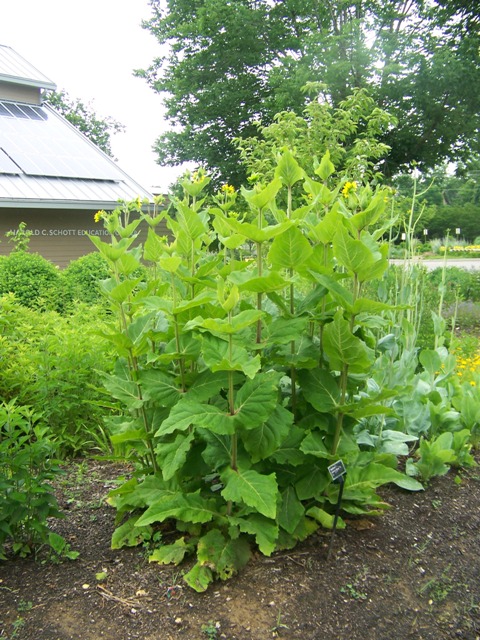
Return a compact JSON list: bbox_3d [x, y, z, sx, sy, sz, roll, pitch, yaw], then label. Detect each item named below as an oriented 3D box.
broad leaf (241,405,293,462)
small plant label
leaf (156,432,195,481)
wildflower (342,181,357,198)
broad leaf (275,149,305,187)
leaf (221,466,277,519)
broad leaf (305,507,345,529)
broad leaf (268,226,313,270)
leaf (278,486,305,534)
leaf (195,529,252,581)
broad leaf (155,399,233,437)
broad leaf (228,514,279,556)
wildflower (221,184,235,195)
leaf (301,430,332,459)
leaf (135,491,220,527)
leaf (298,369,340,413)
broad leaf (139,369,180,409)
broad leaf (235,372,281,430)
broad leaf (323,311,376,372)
[{"bbox_3d":[0.138,0.609,3.500,0.260,0.344,0.090,14,-27,0],"label":"broad leaf"},{"bbox_3d":[0.451,0.694,2.992,0.099,0.060,0.010,-17,-9,-42],"label":"small plant label"},{"bbox_3d":[-0.351,0.731,3.466,0.170,0.296,0.080,35,-36,-7],"label":"leaf"},{"bbox_3d":[0.556,-0.663,3.285,0.035,0.075,0.075,17,-6,27],"label":"wildflower"},{"bbox_3d":[0.261,-0.811,3.440,0.150,0.205,0.070,-2,26,1],"label":"broad leaf"},{"bbox_3d":[0.073,0.857,3.272,0.235,0.090,0.327,-31,54,-23],"label":"leaf"},{"bbox_3d":[0.469,1.083,3.548,0.218,0.060,0.130,12,38,32],"label":"broad leaf"},{"bbox_3d":[0.271,-0.381,3.469,0.232,0.245,0.075,0,34,0],"label":"broad leaf"},{"bbox_3d":[0.257,0.949,3.223,0.135,0.245,0.050,1,-4,-3],"label":"leaf"},{"bbox_3d":[-0.074,1.063,2.920,0.235,0.250,0.080,5,-28,3],"label":"leaf"},{"bbox_3d":[-0.241,0.506,3.291,0.385,0.090,0.200,-14,49,-15],"label":"broad leaf"},{"bbox_3d":[0.090,1.085,3.321,0.190,0.080,0.306,-13,32,-42],"label":"broad leaf"},{"bbox_3d":[-0.078,-0.817,4.050,0.085,0.062,0.080,0,8,0],"label":"wildflower"},{"bbox_3d":[0.439,0.723,3.668,0.229,0.080,0.180,18,36,-33],"label":"leaf"},{"bbox_3d":[-0.306,0.929,3.190,0.400,0.060,0.175,-12,49,-3],"label":"leaf"},{"bbox_3d":[0.477,0.406,3.785,0.292,0.205,0.080,50,2,30],"label":"leaf"},{"bbox_3d":[-0.439,0.379,3.576,0.230,0.190,0.075,15,-14,2],"label":"broad leaf"},{"bbox_3d":[0.087,0.407,3.230,0.205,0.270,0.080,37,-12,14],"label":"broad leaf"},{"bbox_3d":[0.550,0.113,3.312,0.235,0.305,0.095,-9,31,-2],"label":"broad leaf"}]

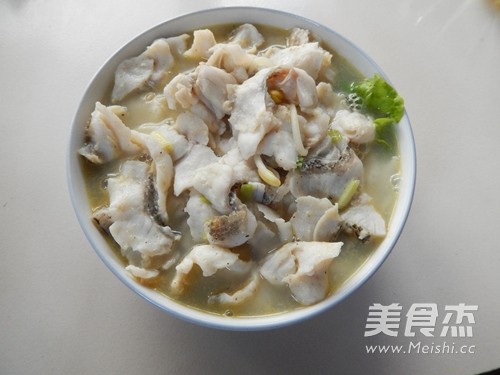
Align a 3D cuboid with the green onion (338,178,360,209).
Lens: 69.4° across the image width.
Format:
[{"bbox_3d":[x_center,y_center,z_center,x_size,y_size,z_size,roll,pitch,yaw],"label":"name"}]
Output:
[{"bbox_3d":[0.061,0.004,0.222,0.006,0.005,0.022,31,73,9],"label":"green onion"}]

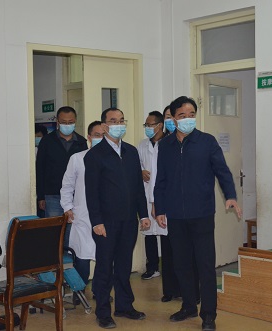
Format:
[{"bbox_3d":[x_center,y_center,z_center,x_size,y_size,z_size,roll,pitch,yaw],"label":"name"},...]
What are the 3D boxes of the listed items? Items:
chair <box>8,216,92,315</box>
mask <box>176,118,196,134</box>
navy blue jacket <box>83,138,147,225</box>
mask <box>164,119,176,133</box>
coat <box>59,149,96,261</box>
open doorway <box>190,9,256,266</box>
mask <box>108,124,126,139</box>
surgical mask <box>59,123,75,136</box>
[{"bbox_3d":[-0.790,0.824,5.280,0.500,0.780,0.740,-3,3,-43],"label":"chair"},{"bbox_3d":[0.389,-0.300,4.800,0.148,0.122,0.085,-2,2,-22],"label":"mask"},{"bbox_3d":[-0.154,0.131,4.940,0.510,0.690,0.300,-2,2,-19],"label":"navy blue jacket"},{"bbox_3d":[0.314,-0.343,5.420,0.140,0.118,0.085,-1,2,-6],"label":"mask"},{"bbox_3d":[-0.375,0.335,5.500,0.540,1.020,0.360,-2,2,-24],"label":"coat"},{"bbox_3d":[0.891,-0.174,6.311,0.160,2.650,0.940,-3,3,-41],"label":"open doorway"},{"bbox_3d":[-0.145,-0.263,4.850,0.145,0.115,0.085,-2,2,-29],"label":"mask"},{"bbox_3d":[-0.629,-0.326,5.750,0.145,0.118,0.085,-1,2,-12],"label":"surgical mask"}]

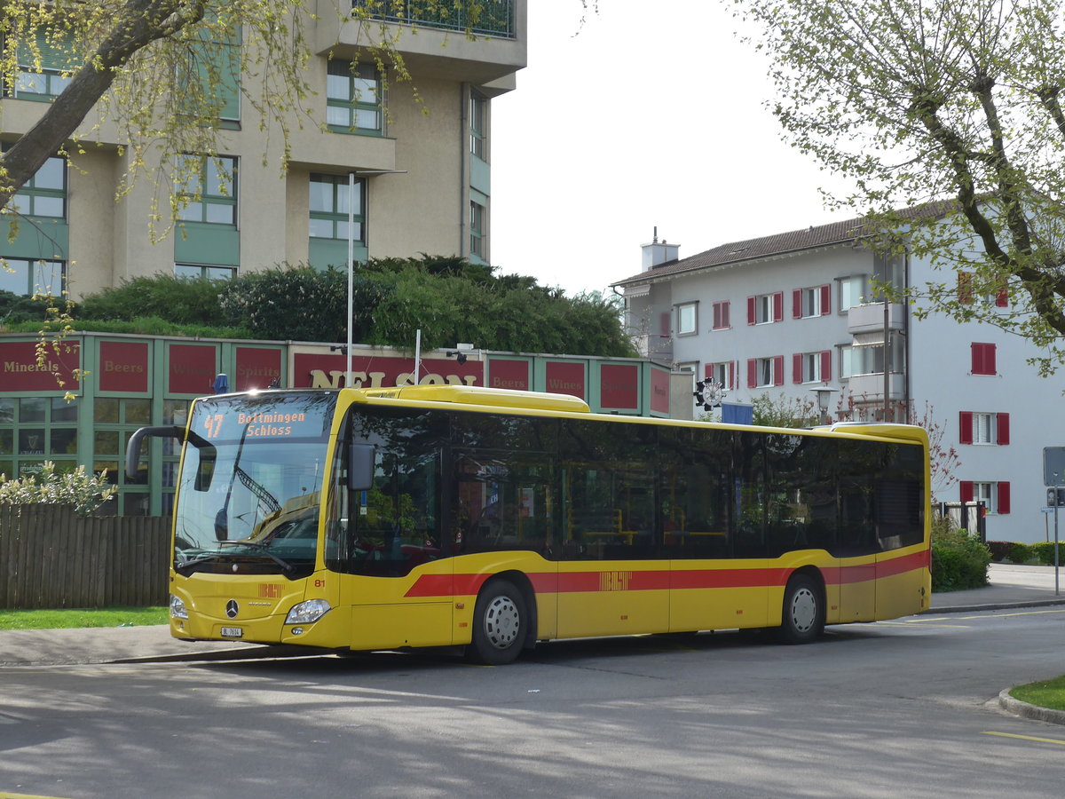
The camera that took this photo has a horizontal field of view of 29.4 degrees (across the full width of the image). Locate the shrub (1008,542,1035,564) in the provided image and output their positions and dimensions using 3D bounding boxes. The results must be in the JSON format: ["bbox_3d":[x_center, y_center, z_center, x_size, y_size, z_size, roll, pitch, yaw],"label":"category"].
[{"bbox_3d":[18.198,5.692,75.500,1.000,0.820,1.000,1,-4,-14],"label":"shrub"}]

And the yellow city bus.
[{"bbox_3d":[0.891,1.593,25.555,2.600,3.100,12.150,-3,-5,41],"label":"yellow city bus"}]

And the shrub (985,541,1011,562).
[{"bbox_3d":[17.587,5.717,76.500,1.050,0.820,1.050,1,-4,-14],"label":"shrub"}]

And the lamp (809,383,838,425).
[{"bbox_3d":[6.156,1.942,42.859,0.620,4.470,0.620,0,-4,0],"label":"lamp"}]

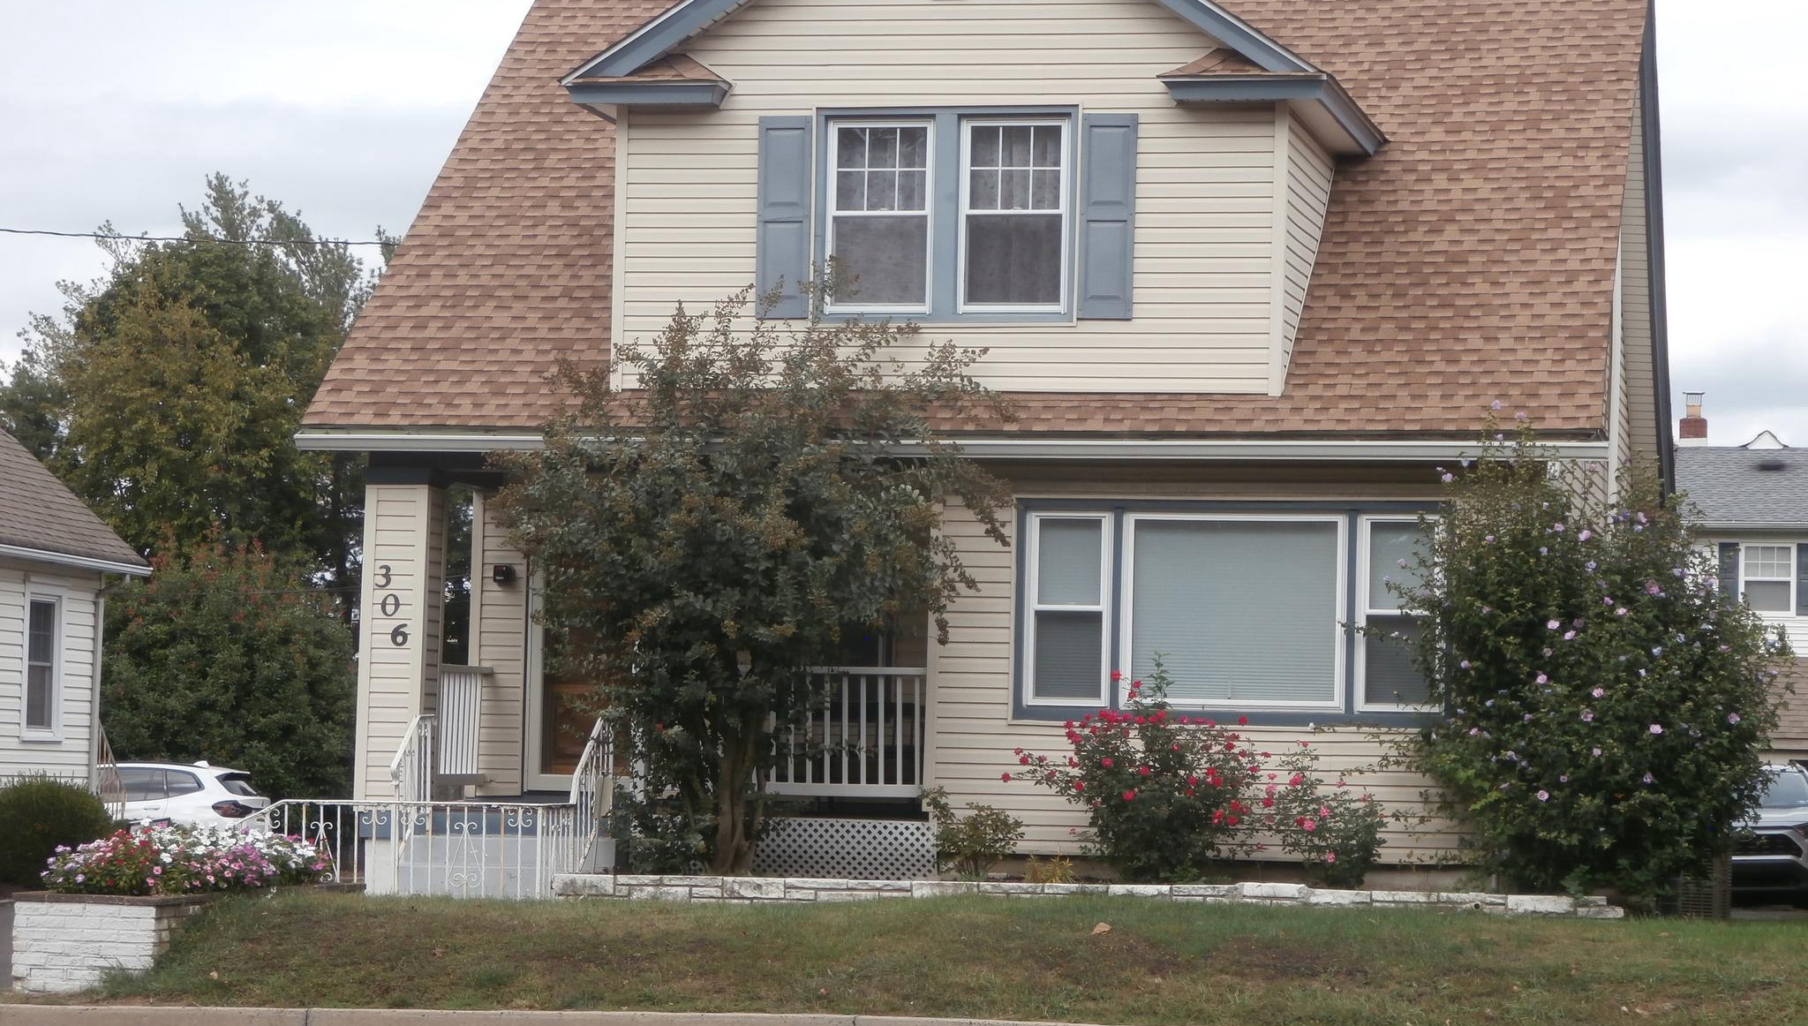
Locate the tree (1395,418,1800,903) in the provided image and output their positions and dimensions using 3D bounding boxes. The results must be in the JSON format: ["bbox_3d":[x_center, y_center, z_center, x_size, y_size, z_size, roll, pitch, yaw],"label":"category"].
[{"bbox_3d":[4.349,0.964,28.446,2.400,3.040,2.100,1,-2,12],"label":"tree"}]

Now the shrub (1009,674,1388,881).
[{"bbox_3d":[1.959,1.745,29.299,2.570,1.430,1.050,1,-2,12],"label":"shrub"}]

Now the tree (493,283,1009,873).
[{"bbox_3d":[-1.056,0.431,29.493,3.500,3.940,2.900,1,-2,12],"label":"tree"}]

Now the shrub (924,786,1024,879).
[{"bbox_3d":[0.451,2.131,29.829,0.650,0.620,0.600,1,-2,12],"label":"shrub"}]

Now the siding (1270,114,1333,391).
[{"bbox_3d":[2.760,-1.737,31.256,0.120,2.010,2.750,1,-2,12],"label":"siding"}]

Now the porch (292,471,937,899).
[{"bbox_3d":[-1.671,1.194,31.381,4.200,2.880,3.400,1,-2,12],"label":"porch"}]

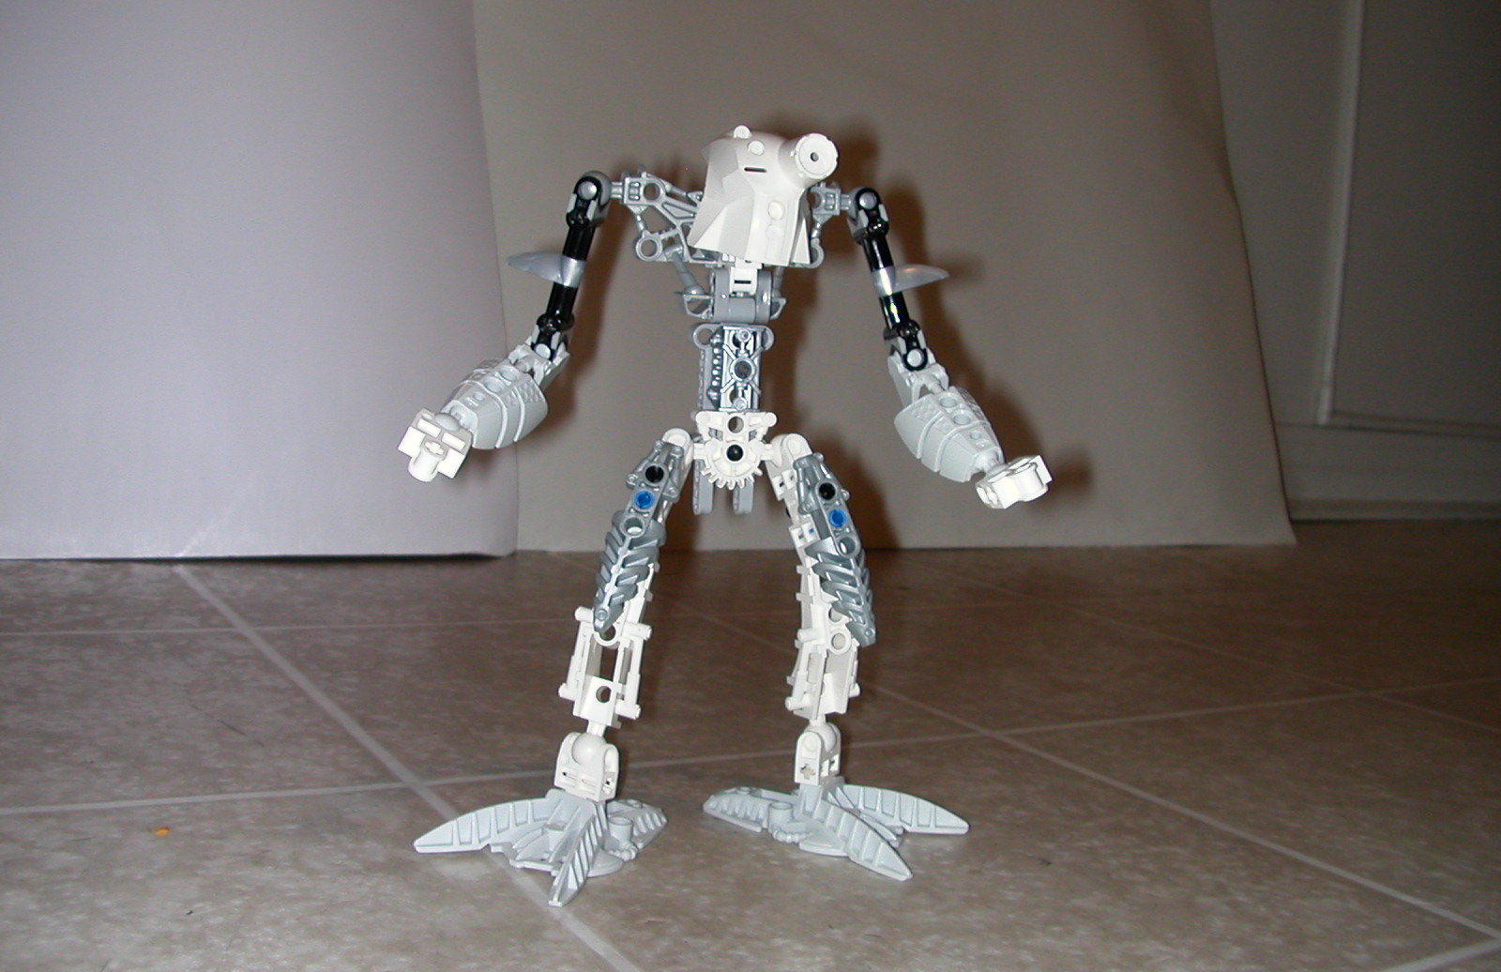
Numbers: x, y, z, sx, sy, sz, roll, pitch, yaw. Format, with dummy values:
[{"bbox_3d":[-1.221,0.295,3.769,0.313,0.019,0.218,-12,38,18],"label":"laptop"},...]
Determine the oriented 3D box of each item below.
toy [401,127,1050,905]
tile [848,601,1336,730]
[{"bbox_3d":[-0.010,0.003,0.446,0.183,0.205,0.080,2,6,-18],"label":"toy"},{"bbox_3d":[0.133,0.086,0.773,0.226,0.009,0.226,1,7,-31],"label":"tile"}]

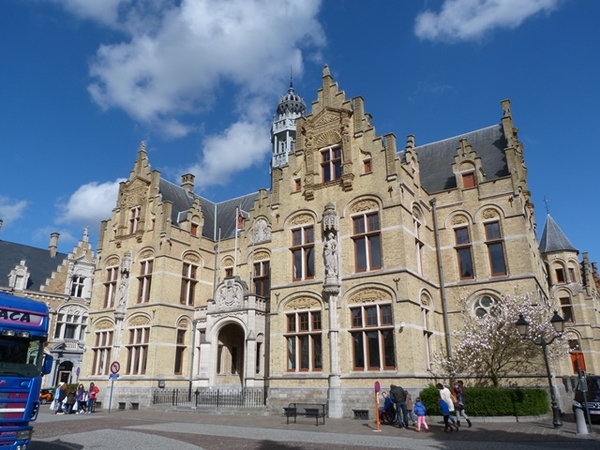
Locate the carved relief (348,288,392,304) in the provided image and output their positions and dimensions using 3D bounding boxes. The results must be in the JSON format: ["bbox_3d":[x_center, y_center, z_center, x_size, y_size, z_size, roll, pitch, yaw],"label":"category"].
[{"bbox_3d":[3.462,3.549,21.453,2.200,0.780,0.150,-13,-23,32],"label":"carved relief"}]

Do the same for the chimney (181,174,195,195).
[{"bbox_3d":[-10.218,-3.675,39.730,0.900,2.300,0.900,-13,-23,32],"label":"chimney"}]

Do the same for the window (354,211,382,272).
[{"bbox_3d":[3.424,0.823,22.531,1.550,3.200,0.250,-13,-23,32],"label":"window"}]

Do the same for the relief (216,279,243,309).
[{"bbox_3d":[-4.569,4.534,28.340,2.250,1.950,0.250,-13,-23,32],"label":"relief"}]

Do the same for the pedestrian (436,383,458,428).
[{"bbox_3d":[5.422,6.680,15.993,0.765,1.612,0.612,-7,-21,19],"label":"pedestrian"}]

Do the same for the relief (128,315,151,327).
[{"bbox_3d":[-11.271,6.755,30.450,2.300,0.780,0.150,-13,-23,32],"label":"relief"}]

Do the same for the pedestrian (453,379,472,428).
[{"bbox_3d":[6.499,7.173,17.421,0.680,1.690,0.500,-16,-25,37],"label":"pedestrian"}]

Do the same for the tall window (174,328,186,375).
[{"bbox_3d":[-8.491,9.020,30.826,0.250,3.100,0.750,-13,-23,32],"label":"tall window"}]

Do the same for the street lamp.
[{"bbox_3d":[10.262,5.906,18.002,1.900,4.500,0.480,-18,-27,41],"label":"street lamp"}]

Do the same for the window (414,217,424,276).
[{"bbox_3d":[6.258,1.235,22.902,0.255,3.009,1.275,-13,-23,31],"label":"window"}]

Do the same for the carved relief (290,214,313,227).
[{"bbox_3d":[0.140,-0.244,24.669,1.479,0.694,0.204,-13,-23,31],"label":"carved relief"}]

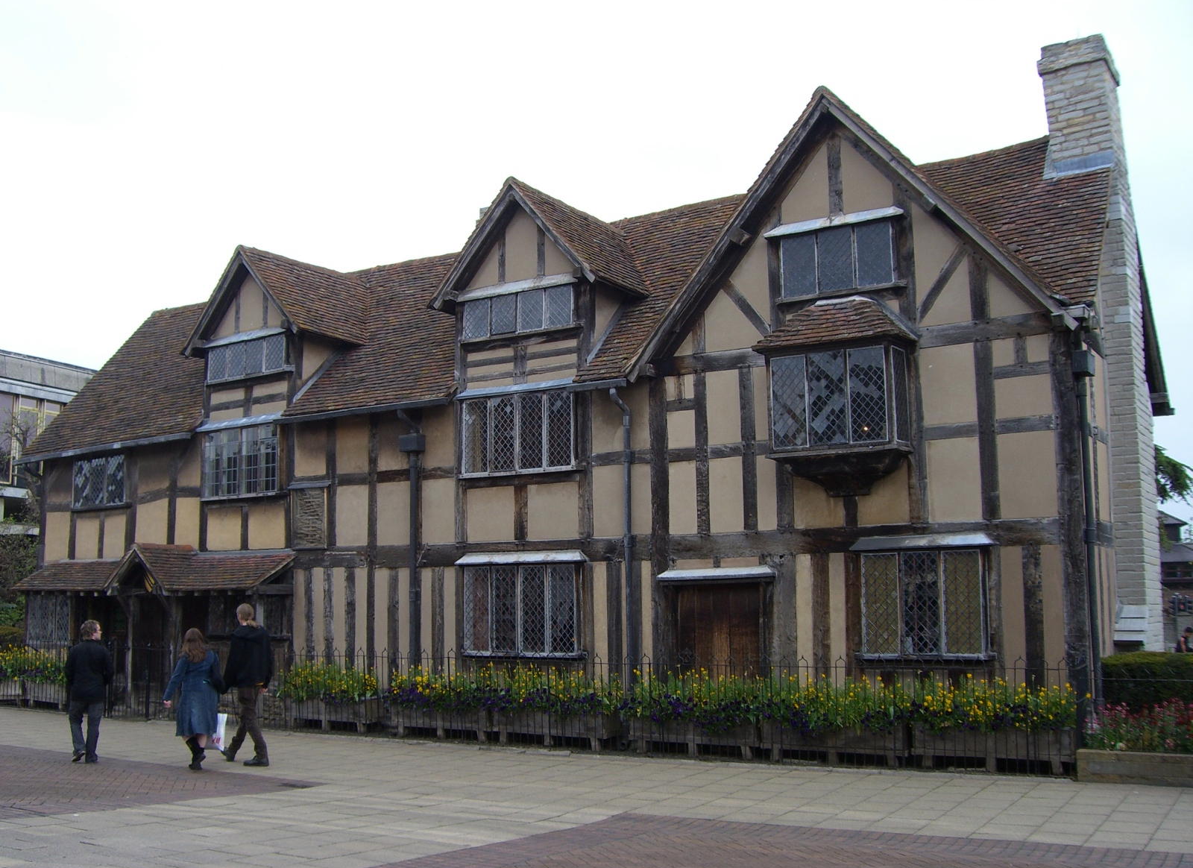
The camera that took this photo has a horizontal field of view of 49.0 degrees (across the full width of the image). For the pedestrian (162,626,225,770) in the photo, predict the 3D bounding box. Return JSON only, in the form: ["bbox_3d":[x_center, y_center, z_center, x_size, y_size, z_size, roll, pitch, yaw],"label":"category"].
[{"bbox_3d":[-4.703,3.076,15.329,0.580,1.610,0.460,6,-9,-42],"label":"pedestrian"}]

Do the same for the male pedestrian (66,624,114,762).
[{"bbox_3d":[-6.206,3.131,16.034,0.520,1.710,0.380,4,-8,-33],"label":"male pedestrian"}]

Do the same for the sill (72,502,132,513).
[{"bbox_3d":[-9.080,1.335,24.019,1.794,0.103,0.140,-6,-9,34],"label":"sill"}]

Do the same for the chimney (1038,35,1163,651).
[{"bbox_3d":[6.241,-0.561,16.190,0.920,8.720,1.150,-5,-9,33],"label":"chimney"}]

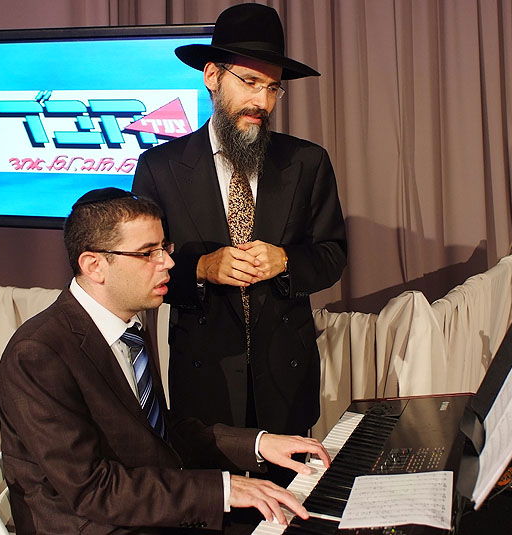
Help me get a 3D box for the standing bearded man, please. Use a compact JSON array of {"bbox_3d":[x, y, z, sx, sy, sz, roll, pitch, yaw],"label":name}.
[{"bbox_3d":[-0.035,0.235,2.510,0.560,1.830,0.400,-2,8,-14],"label":"standing bearded man"}]

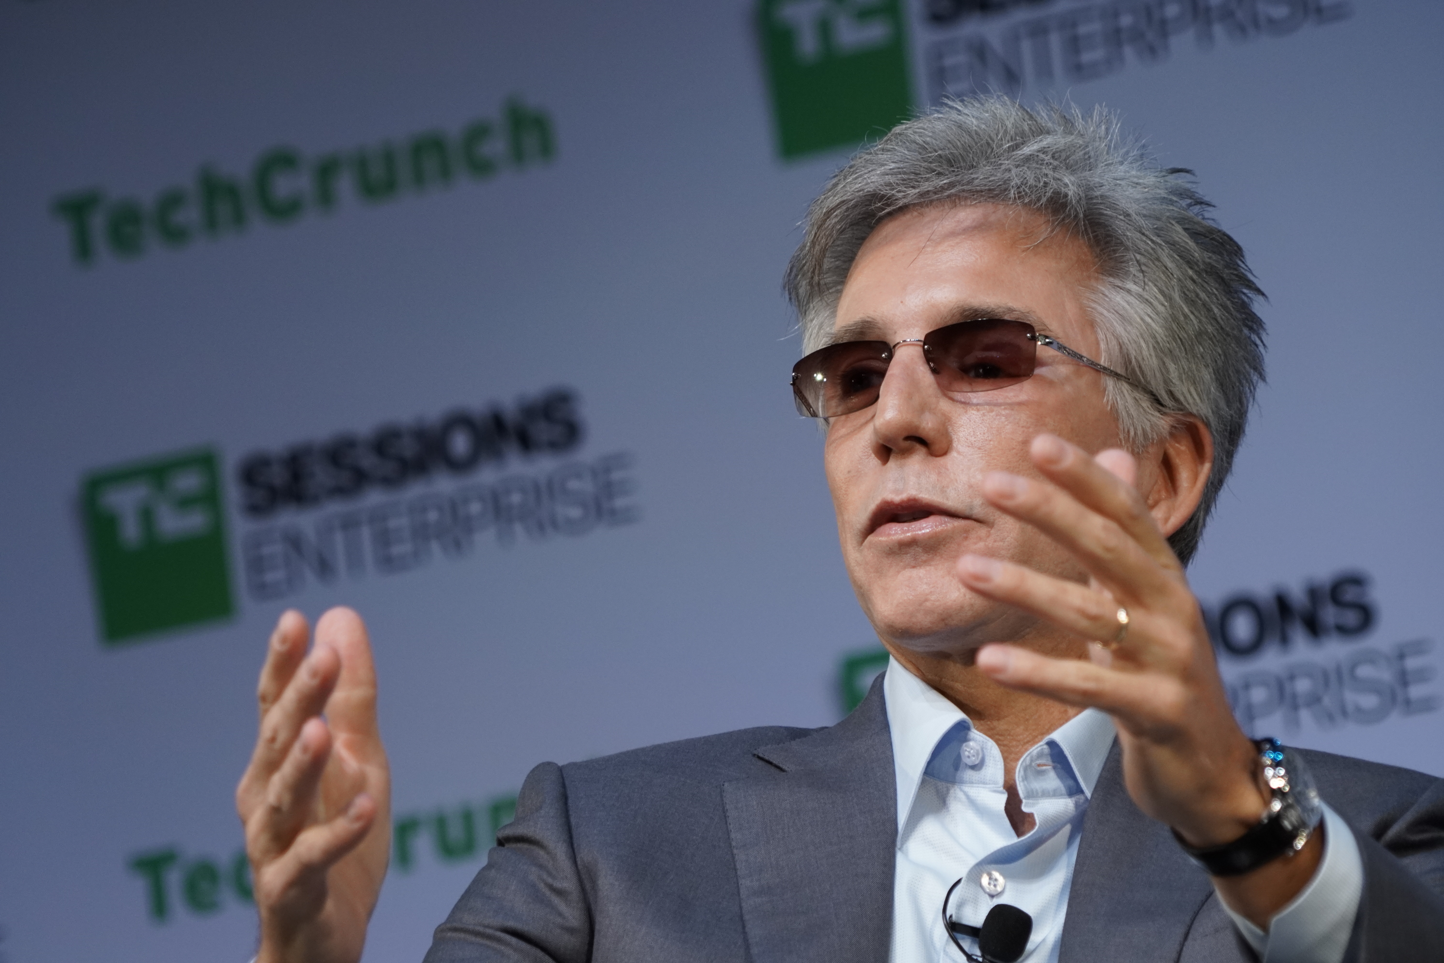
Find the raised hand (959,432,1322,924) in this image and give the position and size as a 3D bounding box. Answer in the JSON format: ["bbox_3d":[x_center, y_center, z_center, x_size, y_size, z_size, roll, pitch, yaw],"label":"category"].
[{"bbox_3d":[0.183,0.086,5.090,0.095,0.220,0.135,-22,7,30],"label":"raised hand"}]

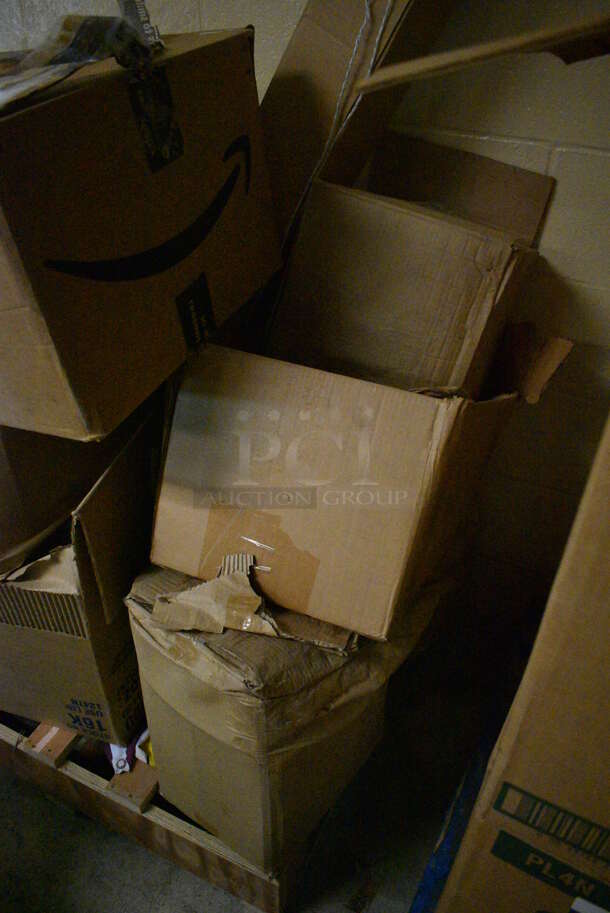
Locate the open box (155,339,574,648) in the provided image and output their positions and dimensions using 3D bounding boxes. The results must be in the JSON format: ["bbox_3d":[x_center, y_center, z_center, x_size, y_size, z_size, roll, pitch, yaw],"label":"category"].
[{"bbox_3d":[0.054,0.030,1.224,0.433,0.374,0.380,16,12,24],"label":"open box"}]

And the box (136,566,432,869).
[{"bbox_3d":[-0.045,0.316,0.992,0.228,0.410,0.294,25,41,29],"label":"box"}]

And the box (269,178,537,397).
[{"bbox_3d":[0.165,-0.275,1.150,0.330,0.265,0.205,25,26,19],"label":"box"}]

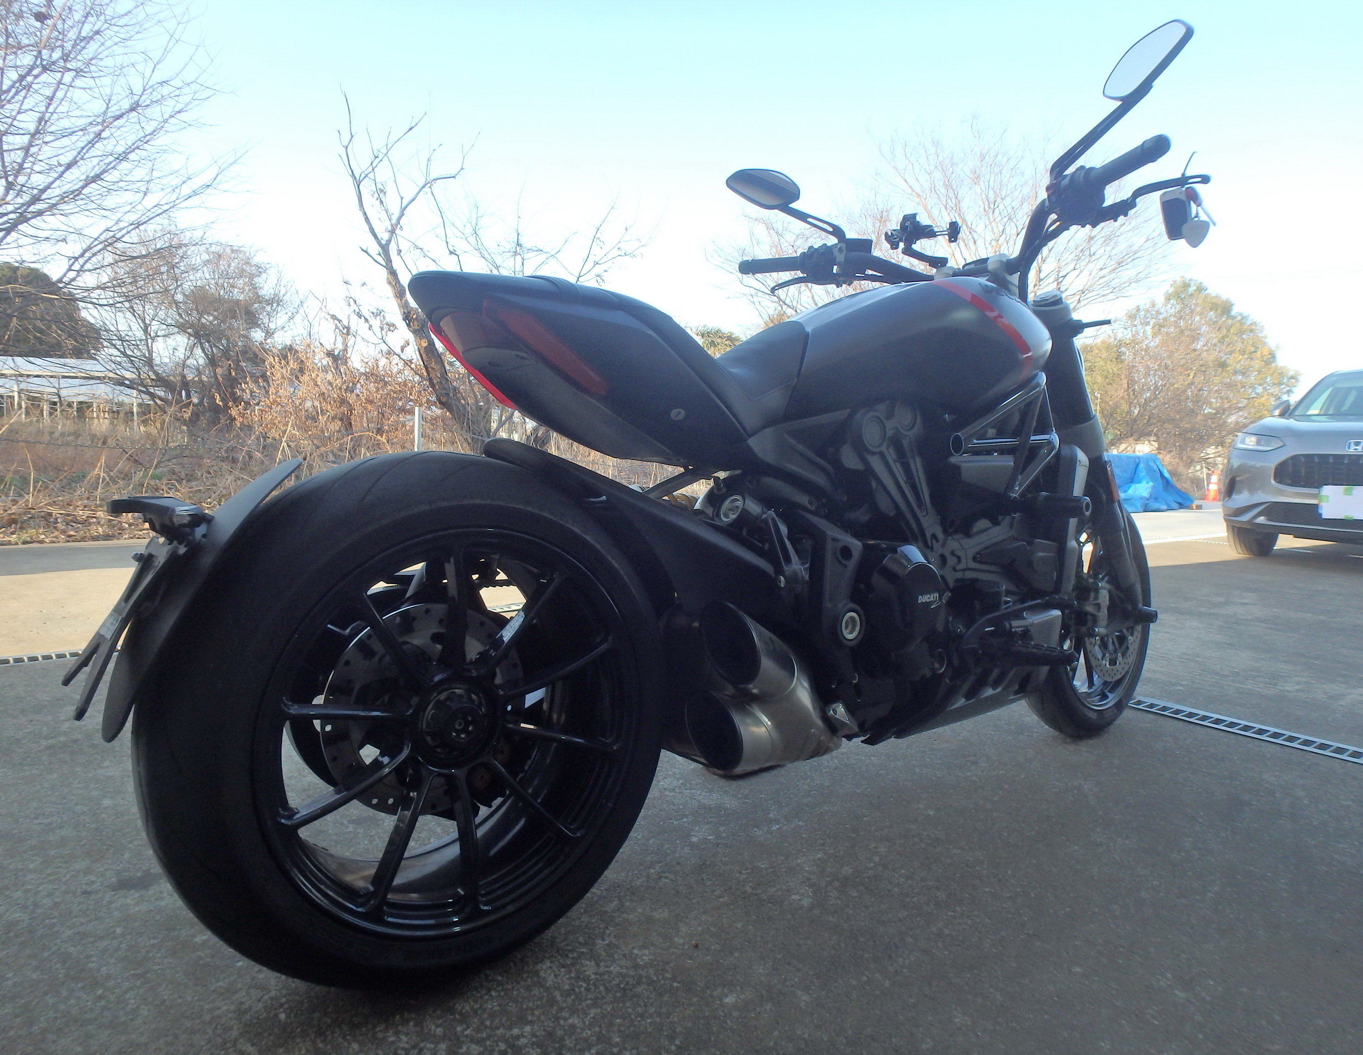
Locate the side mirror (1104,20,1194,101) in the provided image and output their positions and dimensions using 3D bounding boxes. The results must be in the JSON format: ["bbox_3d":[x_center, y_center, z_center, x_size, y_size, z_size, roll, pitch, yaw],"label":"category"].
[{"bbox_3d":[0.718,-0.719,1.317,0.030,0.085,0.165,13,-23,-14],"label":"side mirror"}]

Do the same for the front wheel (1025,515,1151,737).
[{"bbox_3d":[0.972,0.198,2.060,0.600,0.600,0.120,-3,2,-42],"label":"front wheel"}]

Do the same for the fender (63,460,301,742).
[{"bbox_3d":[-0.514,0.074,0.905,0.250,0.310,0.200,-3,4,-37],"label":"fender"}]

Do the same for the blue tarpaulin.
[{"bbox_3d":[7.507,-0.771,14.200,1.900,0.963,1.700,1,4,0],"label":"blue tarpaulin"}]

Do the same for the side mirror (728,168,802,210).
[{"bbox_3d":[0.188,-0.744,1.883,0.165,0.085,0.030,28,-5,18],"label":"side mirror"}]

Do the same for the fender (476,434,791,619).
[{"bbox_3d":[-0.081,0.020,1.236,0.450,0.285,0.220,-3,4,-37],"label":"fender"}]

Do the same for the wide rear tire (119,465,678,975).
[{"bbox_3d":[-0.306,0.230,1.073,0.648,0.648,0.240,-3,4,-37],"label":"wide rear tire"}]

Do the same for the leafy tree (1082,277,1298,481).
[{"bbox_3d":[15.453,-4.329,26.000,6.600,6.577,6.200,3,5,30],"label":"leafy tree"}]

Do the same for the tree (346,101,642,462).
[{"bbox_3d":[-2.142,-2.461,9.700,3.400,4.784,3.000,0,4,-12],"label":"tree"}]

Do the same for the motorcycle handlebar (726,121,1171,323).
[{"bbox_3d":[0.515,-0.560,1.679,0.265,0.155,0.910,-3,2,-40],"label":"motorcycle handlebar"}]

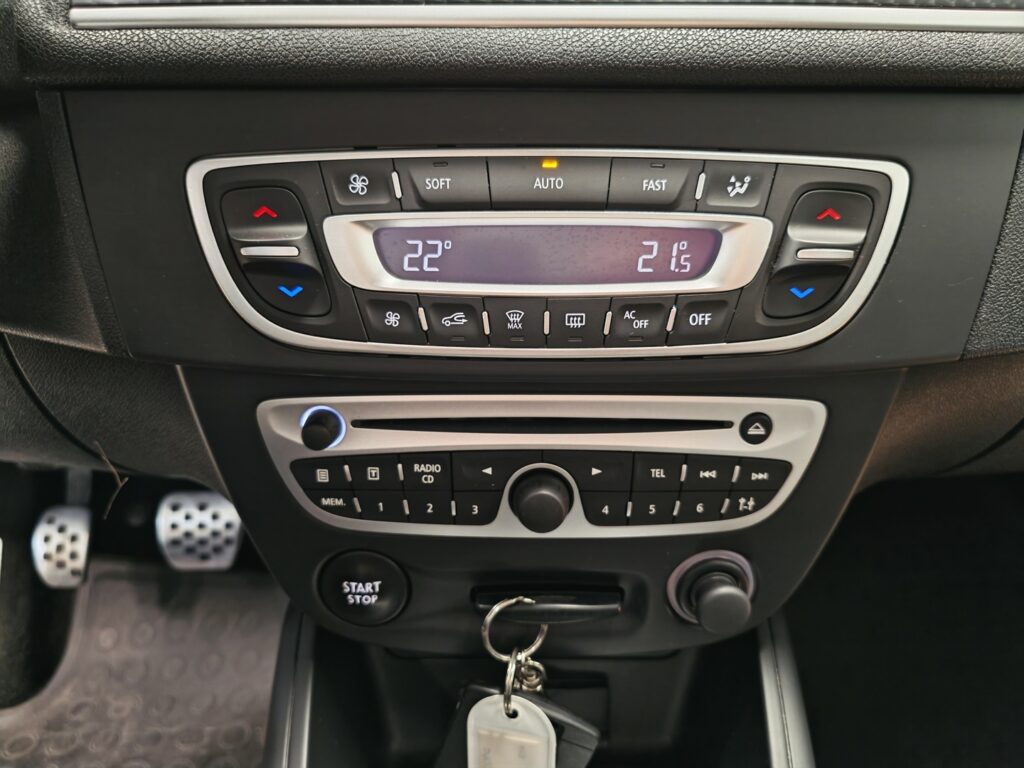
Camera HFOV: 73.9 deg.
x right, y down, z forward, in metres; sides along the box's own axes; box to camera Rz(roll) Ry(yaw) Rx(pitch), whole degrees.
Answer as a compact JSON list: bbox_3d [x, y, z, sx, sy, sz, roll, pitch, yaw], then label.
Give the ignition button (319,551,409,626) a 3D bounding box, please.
[{"bbox_3d":[-0.053,0.072,0.246,0.033,0.033,0.012,0,18,0],"label":"ignition button"}]

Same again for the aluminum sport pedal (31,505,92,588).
[{"bbox_3d":[-0.394,0.143,0.595,0.052,0.070,0.020,0,2,0],"label":"aluminum sport pedal"}]

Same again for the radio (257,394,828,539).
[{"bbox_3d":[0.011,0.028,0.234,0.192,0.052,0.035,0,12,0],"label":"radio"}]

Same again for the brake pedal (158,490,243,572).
[{"bbox_3d":[-0.272,0.129,0.595,0.076,0.068,0.022,0,2,0],"label":"brake pedal"}]

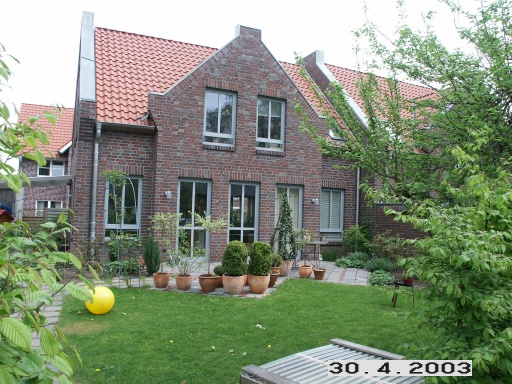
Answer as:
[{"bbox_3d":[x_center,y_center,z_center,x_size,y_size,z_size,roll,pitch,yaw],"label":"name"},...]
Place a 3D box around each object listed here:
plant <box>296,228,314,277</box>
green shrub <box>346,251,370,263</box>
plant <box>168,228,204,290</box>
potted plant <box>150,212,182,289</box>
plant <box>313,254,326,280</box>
[{"bbox_3d":[1.139,1.403,9.527,0.460,1.125,0.460,2,-2,7],"label":"plant"},{"bbox_3d":[3.006,1.934,12.126,0.720,0.420,0.600,3,-3,-23],"label":"green shrub"},{"bbox_3d":[-1.272,1.242,7.711,0.660,1.123,0.600,3,-3,-23],"label":"plant"},{"bbox_3d":[-1.676,1.095,7.889,0.580,1.409,0.550,3,-3,-23],"label":"potted plant"},{"bbox_3d":[1.435,1.685,9.319,0.310,0.554,0.300,2,-3,0],"label":"plant"}]

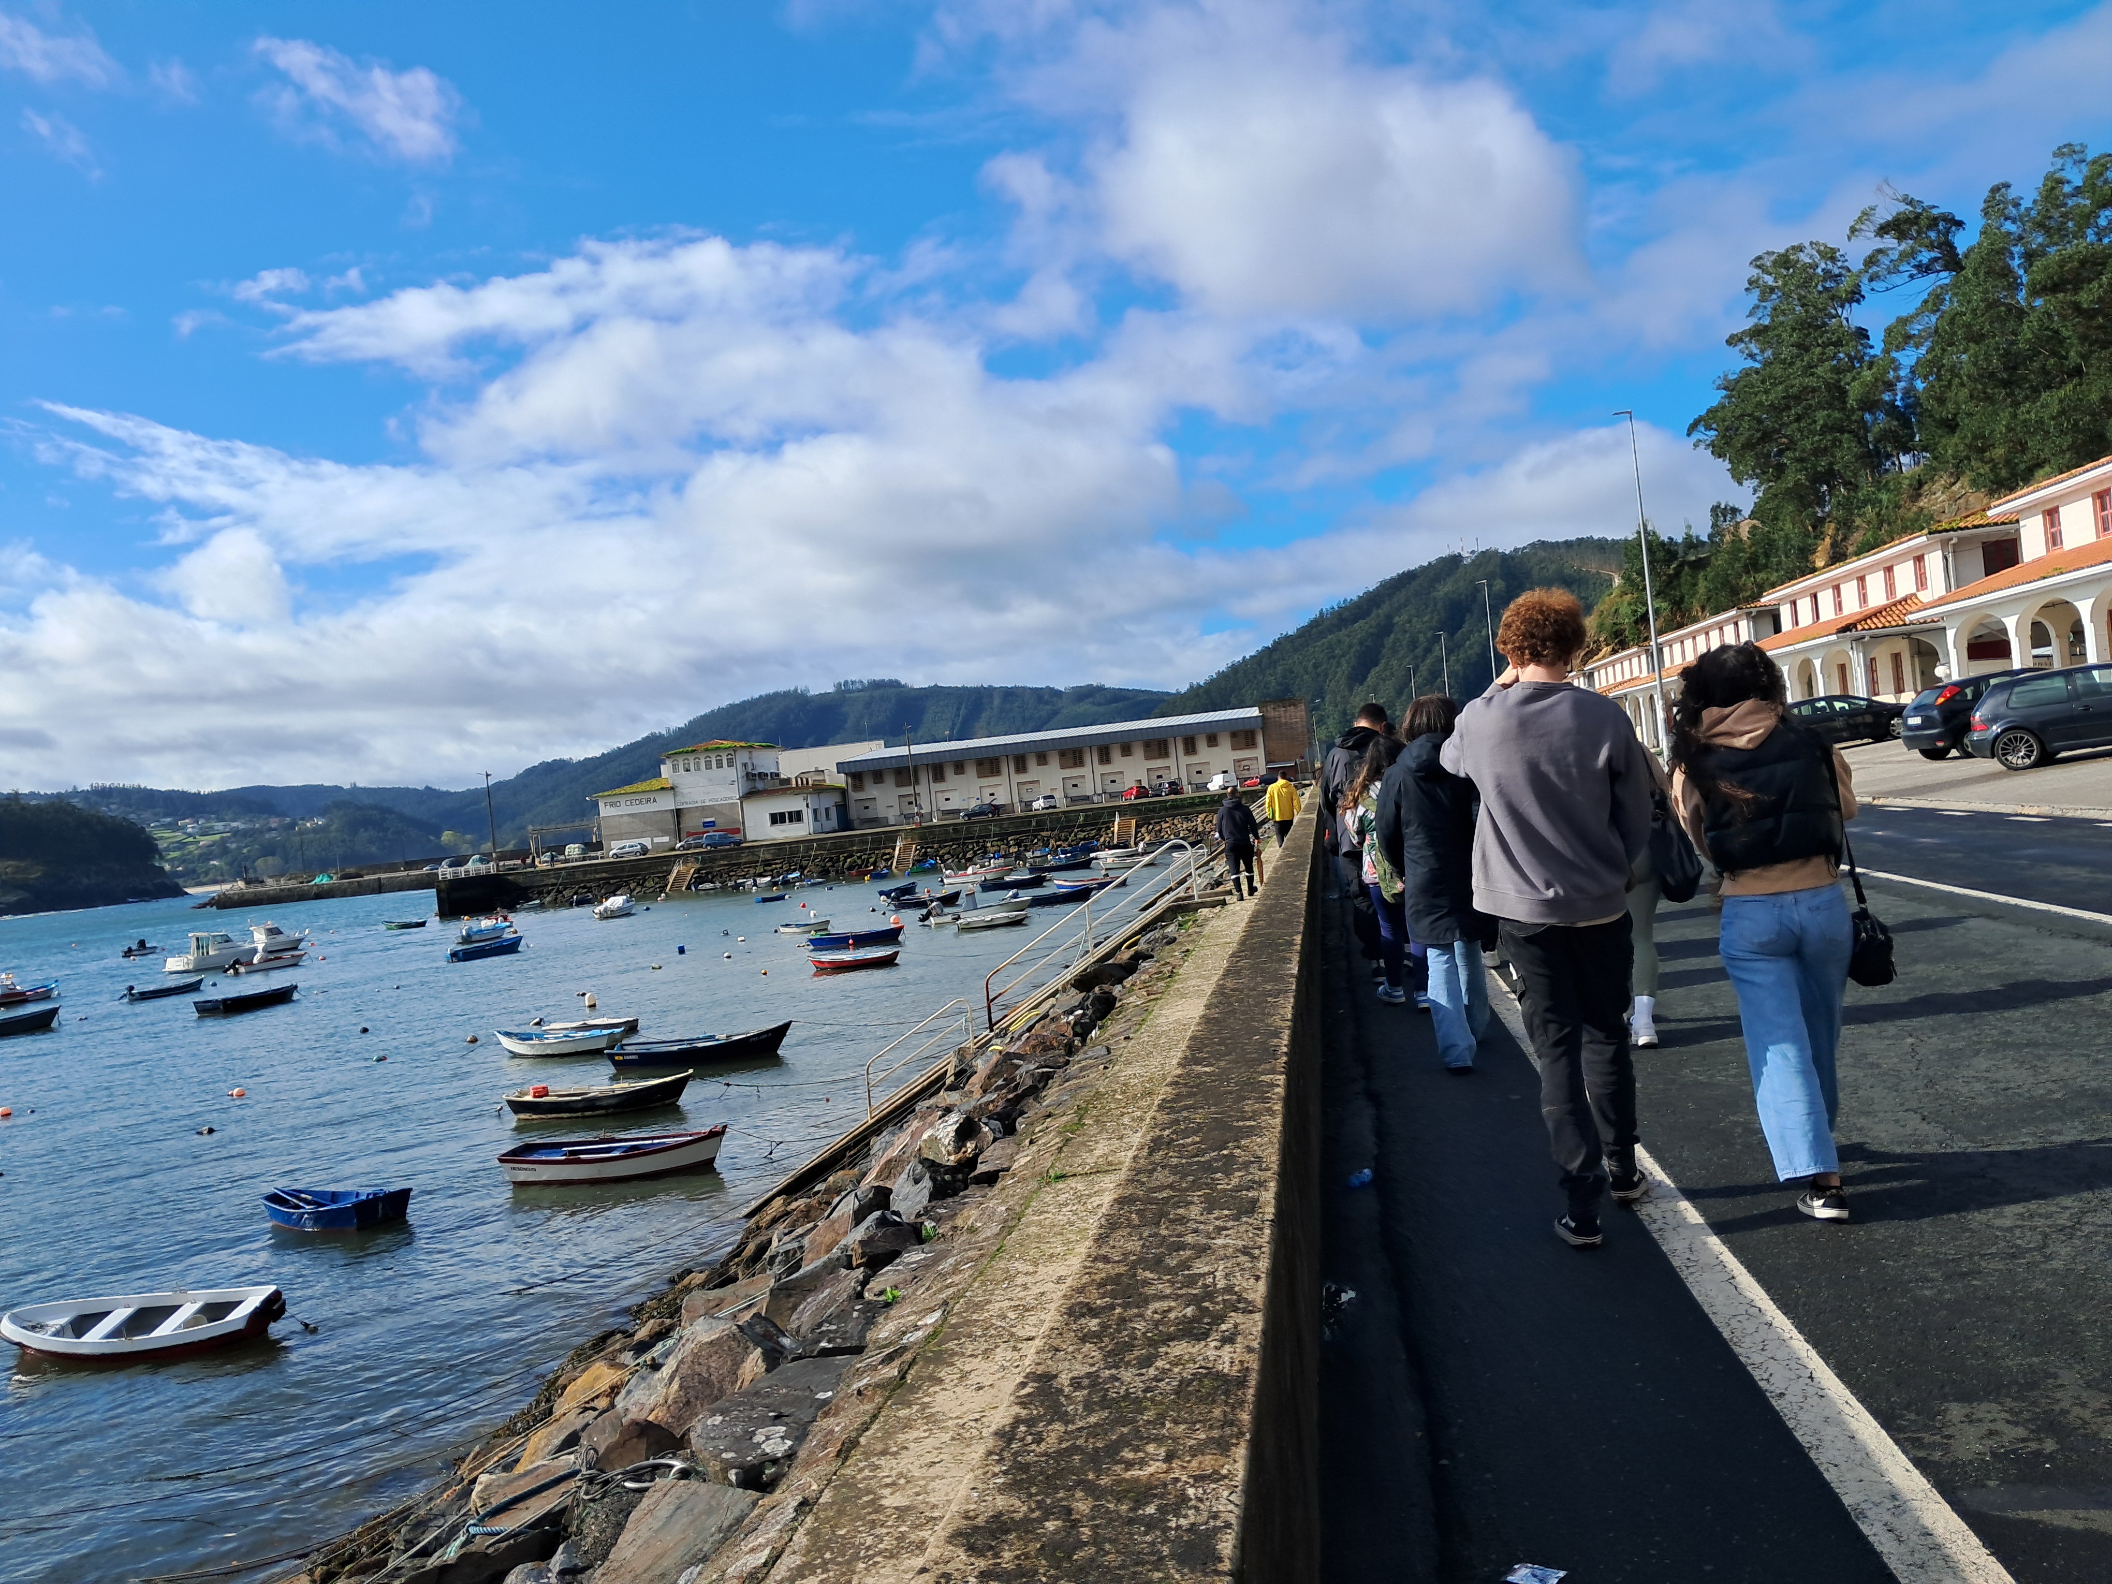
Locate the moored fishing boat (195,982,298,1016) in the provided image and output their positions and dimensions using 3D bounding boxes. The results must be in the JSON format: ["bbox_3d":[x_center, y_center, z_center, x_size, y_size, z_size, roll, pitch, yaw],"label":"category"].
[{"bbox_3d":[-37.699,9.690,77.003,1.600,0.950,4.500,-6,0,19],"label":"moored fishing boat"}]

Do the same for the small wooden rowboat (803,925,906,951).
[{"bbox_3d":[-9.219,6.821,76.470,4.500,0.700,1.650,-6,0,0],"label":"small wooden rowboat"}]

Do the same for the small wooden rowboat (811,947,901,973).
[{"bbox_3d":[-7.884,6.703,65.470,3.650,0.560,1.450,-6,0,6],"label":"small wooden rowboat"}]

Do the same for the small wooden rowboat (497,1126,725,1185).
[{"bbox_3d":[-7.915,6.593,29.944,4.100,0.800,1.500,-6,0,6],"label":"small wooden rowboat"}]

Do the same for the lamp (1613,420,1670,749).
[{"bbox_3d":[15.048,-4.909,42.316,0.650,9.670,0.250,-6,0,9],"label":"lamp"}]

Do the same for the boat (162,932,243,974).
[{"bbox_3d":[-59.392,11.160,115.580,2.400,2.800,6.600,-6,0,15],"label":"boat"}]

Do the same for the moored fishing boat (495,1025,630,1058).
[{"bbox_3d":[-14.203,7.124,46.771,3.750,0.760,1.450,-6,0,12],"label":"moored fishing boat"}]

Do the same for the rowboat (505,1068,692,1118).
[{"bbox_3d":[-10.282,6.848,37.348,4.200,0.820,1.450,-6,0,4],"label":"rowboat"}]

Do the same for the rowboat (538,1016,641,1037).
[{"bbox_3d":[-14.311,7.246,50.870,3.450,0.580,1.400,-6,0,8],"label":"rowboat"}]

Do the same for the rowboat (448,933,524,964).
[{"bbox_3d":[-32.321,9.051,93.971,4.300,0.950,1.650,-5,0,-42],"label":"rowboat"}]

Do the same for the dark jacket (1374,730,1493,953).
[{"bbox_3d":[1.696,0.212,7.300,0.530,0.940,0.340,-6,0,9],"label":"dark jacket"}]

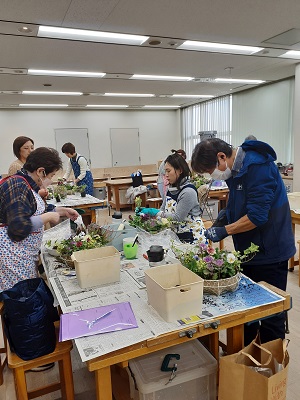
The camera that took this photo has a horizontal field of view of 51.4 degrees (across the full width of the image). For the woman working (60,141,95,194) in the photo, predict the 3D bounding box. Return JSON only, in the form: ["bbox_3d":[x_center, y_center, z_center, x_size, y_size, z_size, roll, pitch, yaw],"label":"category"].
[{"bbox_3d":[-1.312,-0.284,5.910,0.560,1.570,0.480,-7,10,-23],"label":"woman working"}]

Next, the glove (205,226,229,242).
[{"bbox_3d":[0.352,0.183,1.656,0.140,0.085,0.095,-3,9,0],"label":"glove"}]

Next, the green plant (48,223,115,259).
[{"bbox_3d":[-0.435,0.262,2.001,0.430,0.230,0.340,-7,10,-22],"label":"green plant"}]

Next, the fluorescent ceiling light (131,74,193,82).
[{"bbox_3d":[0.240,-2.349,6.001,1.271,0.070,0.300,-7,10,-22],"label":"fluorescent ceiling light"}]

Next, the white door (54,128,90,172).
[{"bbox_3d":[-2.372,-1.141,9.782,1.000,2.100,0.060,-7,10,-23],"label":"white door"}]

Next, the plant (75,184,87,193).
[{"bbox_3d":[-1.094,-0.180,4.916,0.170,0.130,0.160,-7,10,-22],"label":"plant"}]

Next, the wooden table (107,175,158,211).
[{"bbox_3d":[-0.210,-0.147,7.582,1.750,0.665,0.900,-7,10,-23],"label":"wooden table"}]

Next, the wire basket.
[{"bbox_3d":[0.302,0.381,1.518,0.265,0.100,0.265,-7,10,-22],"label":"wire basket"}]

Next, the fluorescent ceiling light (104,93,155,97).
[{"bbox_3d":[-0.493,-2.463,7.272,1.220,0.080,0.290,-7,10,-23],"label":"fluorescent ceiling light"}]

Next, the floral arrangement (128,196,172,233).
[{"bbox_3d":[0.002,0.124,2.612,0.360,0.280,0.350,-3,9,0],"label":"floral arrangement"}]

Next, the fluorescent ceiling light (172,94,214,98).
[{"bbox_3d":[1.099,-2.756,8.258,1.251,0.070,0.300,-7,10,-22],"label":"fluorescent ceiling light"}]

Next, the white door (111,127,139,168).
[{"bbox_3d":[-0.733,-1.231,10.076,0.970,2.090,0.070,-7,10,-23],"label":"white door"}]

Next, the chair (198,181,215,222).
[{"bbox_3d":[0.777,0.121,5.140,0.460,0.790,0.480,-9,11,-34],"label":"chair"}]

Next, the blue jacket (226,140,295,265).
[{"bbox_3d":[0.598,0.026,1.730,0.420,0.670,0.500,-3,9,3],"label":"blue jacket"}]

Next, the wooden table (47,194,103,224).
[{"bbox_3d":[-1.354,0.321,4.988,0.920,0.665,1.800,-7,10,-23],"label":"wooden table"}]

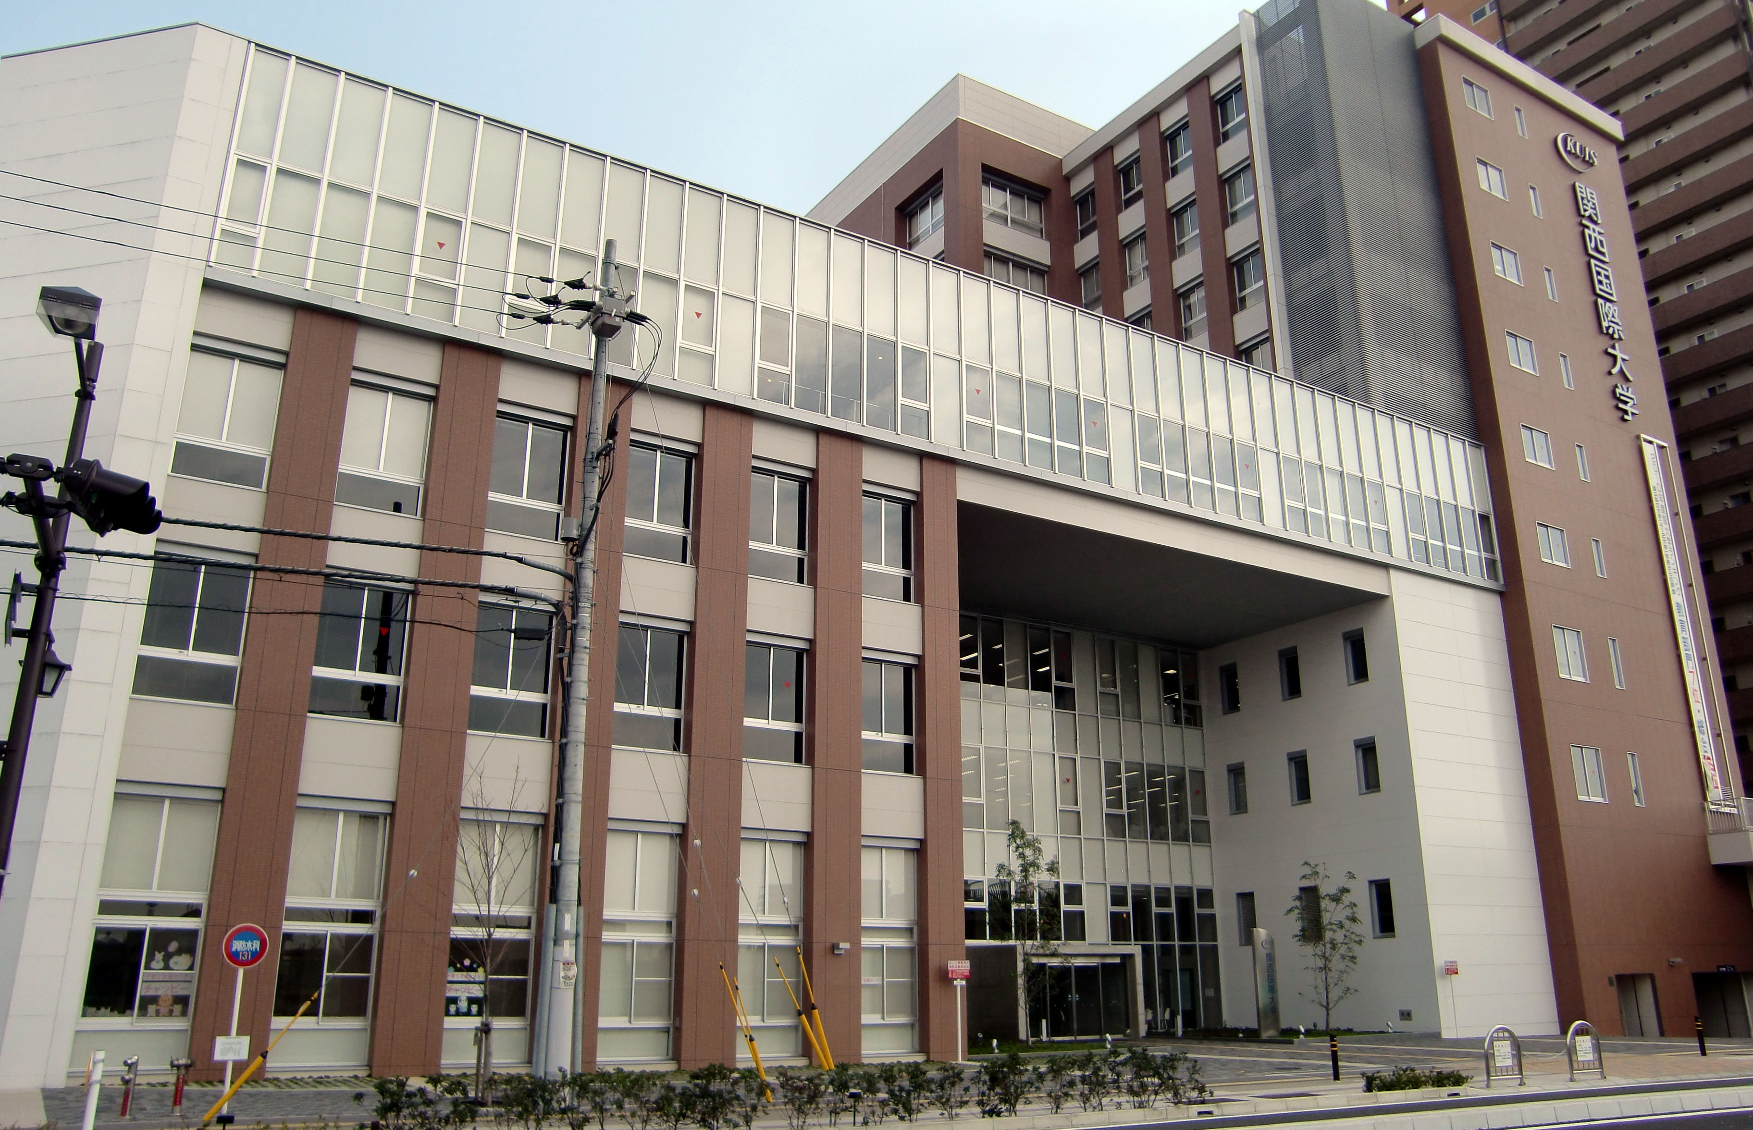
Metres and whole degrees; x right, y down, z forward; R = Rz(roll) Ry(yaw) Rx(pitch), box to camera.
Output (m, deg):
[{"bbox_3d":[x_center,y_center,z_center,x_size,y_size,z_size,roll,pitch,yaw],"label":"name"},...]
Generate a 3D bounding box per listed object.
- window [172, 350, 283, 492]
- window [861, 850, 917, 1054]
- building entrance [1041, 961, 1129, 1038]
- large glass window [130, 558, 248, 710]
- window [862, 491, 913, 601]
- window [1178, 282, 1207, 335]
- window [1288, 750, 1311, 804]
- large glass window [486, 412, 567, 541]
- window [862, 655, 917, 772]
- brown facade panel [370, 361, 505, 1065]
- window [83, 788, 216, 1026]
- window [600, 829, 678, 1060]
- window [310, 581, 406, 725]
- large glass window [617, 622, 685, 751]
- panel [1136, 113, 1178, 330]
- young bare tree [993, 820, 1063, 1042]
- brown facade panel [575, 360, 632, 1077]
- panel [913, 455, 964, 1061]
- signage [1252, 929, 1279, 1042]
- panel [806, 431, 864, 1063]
[{"bbox_3d":[-12.612,-2.814,27.544,1.617,2.607,0.148,11,-20,-30],"label":"window"},{"bbox_3d":[0.209,8.766,32.476,1.789,4.589,0.150,11,-21,-30],"label":"window"},{"bbox_3d":[5.994,12.586,41.070,3.229,2.122,0.397,11,-21,-30],"label":"building entrance"},{"bbox_3d":[-12.790,1.222,26.462,1.789,2.688,0.150,11,-21,-30],"label":"large glass window"},{"bbox_3d":[0.195,-0.428,35.452,1.735,2.761,0.140,11,-21,-30],"label":"window"},{"bbox_3d":[12.548,-9.875,55.218,0.148,2.205,1.696,11,-20,-30],"label":"window"},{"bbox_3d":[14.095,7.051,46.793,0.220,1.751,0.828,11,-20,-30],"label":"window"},{"bbox_3d":[-7.585,-1.877,30.903,1.780,2.698,0.140,11,-21,-30],"label":"large glass window"},{"bbox_3d":[0.186,3.637,34.130,1.789,2.688,0.150,11,-21,-30],"label":"window"},{"bbox_3d":[-8.773,2.428,28.466,1.240,14.699,0.420,11,-21,-30],"label":"brown facade panel"},{"bbox_3d":[-12.769,6.052,24.904,1.789,3.906,0.150,11,-21,-30],"label":"window"},{"bbox_3d":[-4.964,7.830,29.432,1.780,4.547,0.140,11,-21,-30],"label":"window"},{"bbox_3d":[-10.195,1.705,27.995,1.789,2.688,0.150,11,-21,-30],"label":"window"},{"bbox_3d":[-5.004,2.671,31.063,1.789,2.688,0.150,11,-21,-30],"label":"large glass window"},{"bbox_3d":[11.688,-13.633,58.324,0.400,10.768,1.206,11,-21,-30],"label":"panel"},{"bbox_3d":[4.187,10.040,39.047,1.950,5.926,1.950,0,-18,0],"label":"young bare tree"},{"bbox_3d":[-6.174,2.906,29.988,1.240,14.679,0.420,11,-21,-30],"label":"brown facade panel"},{"bbox_3d":[1.488,4.270,34.272,1.059,14.434,0.423,11,-20,-30],"label":"panel"},{"bbox_3d":[10.676,11.523,39.082,0.703,2.905,0.220,11,-20,-30],"label":"signage"},{"bbox_3d":[-0.983,3.820,32.790,1.254,14.512,0.423,11,-20,-30],"label":"panel"}]

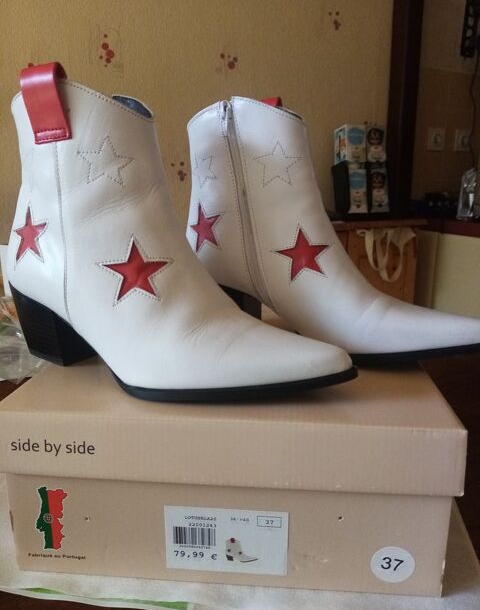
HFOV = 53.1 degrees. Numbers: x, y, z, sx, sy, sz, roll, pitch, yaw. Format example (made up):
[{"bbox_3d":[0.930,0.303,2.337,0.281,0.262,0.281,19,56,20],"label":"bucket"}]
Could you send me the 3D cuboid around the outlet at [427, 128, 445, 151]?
[{"bbox_3d":[0.781,-0.653,1.901,0.083,0.081,0.015,-6,15,-19],"label":"outlet"}]

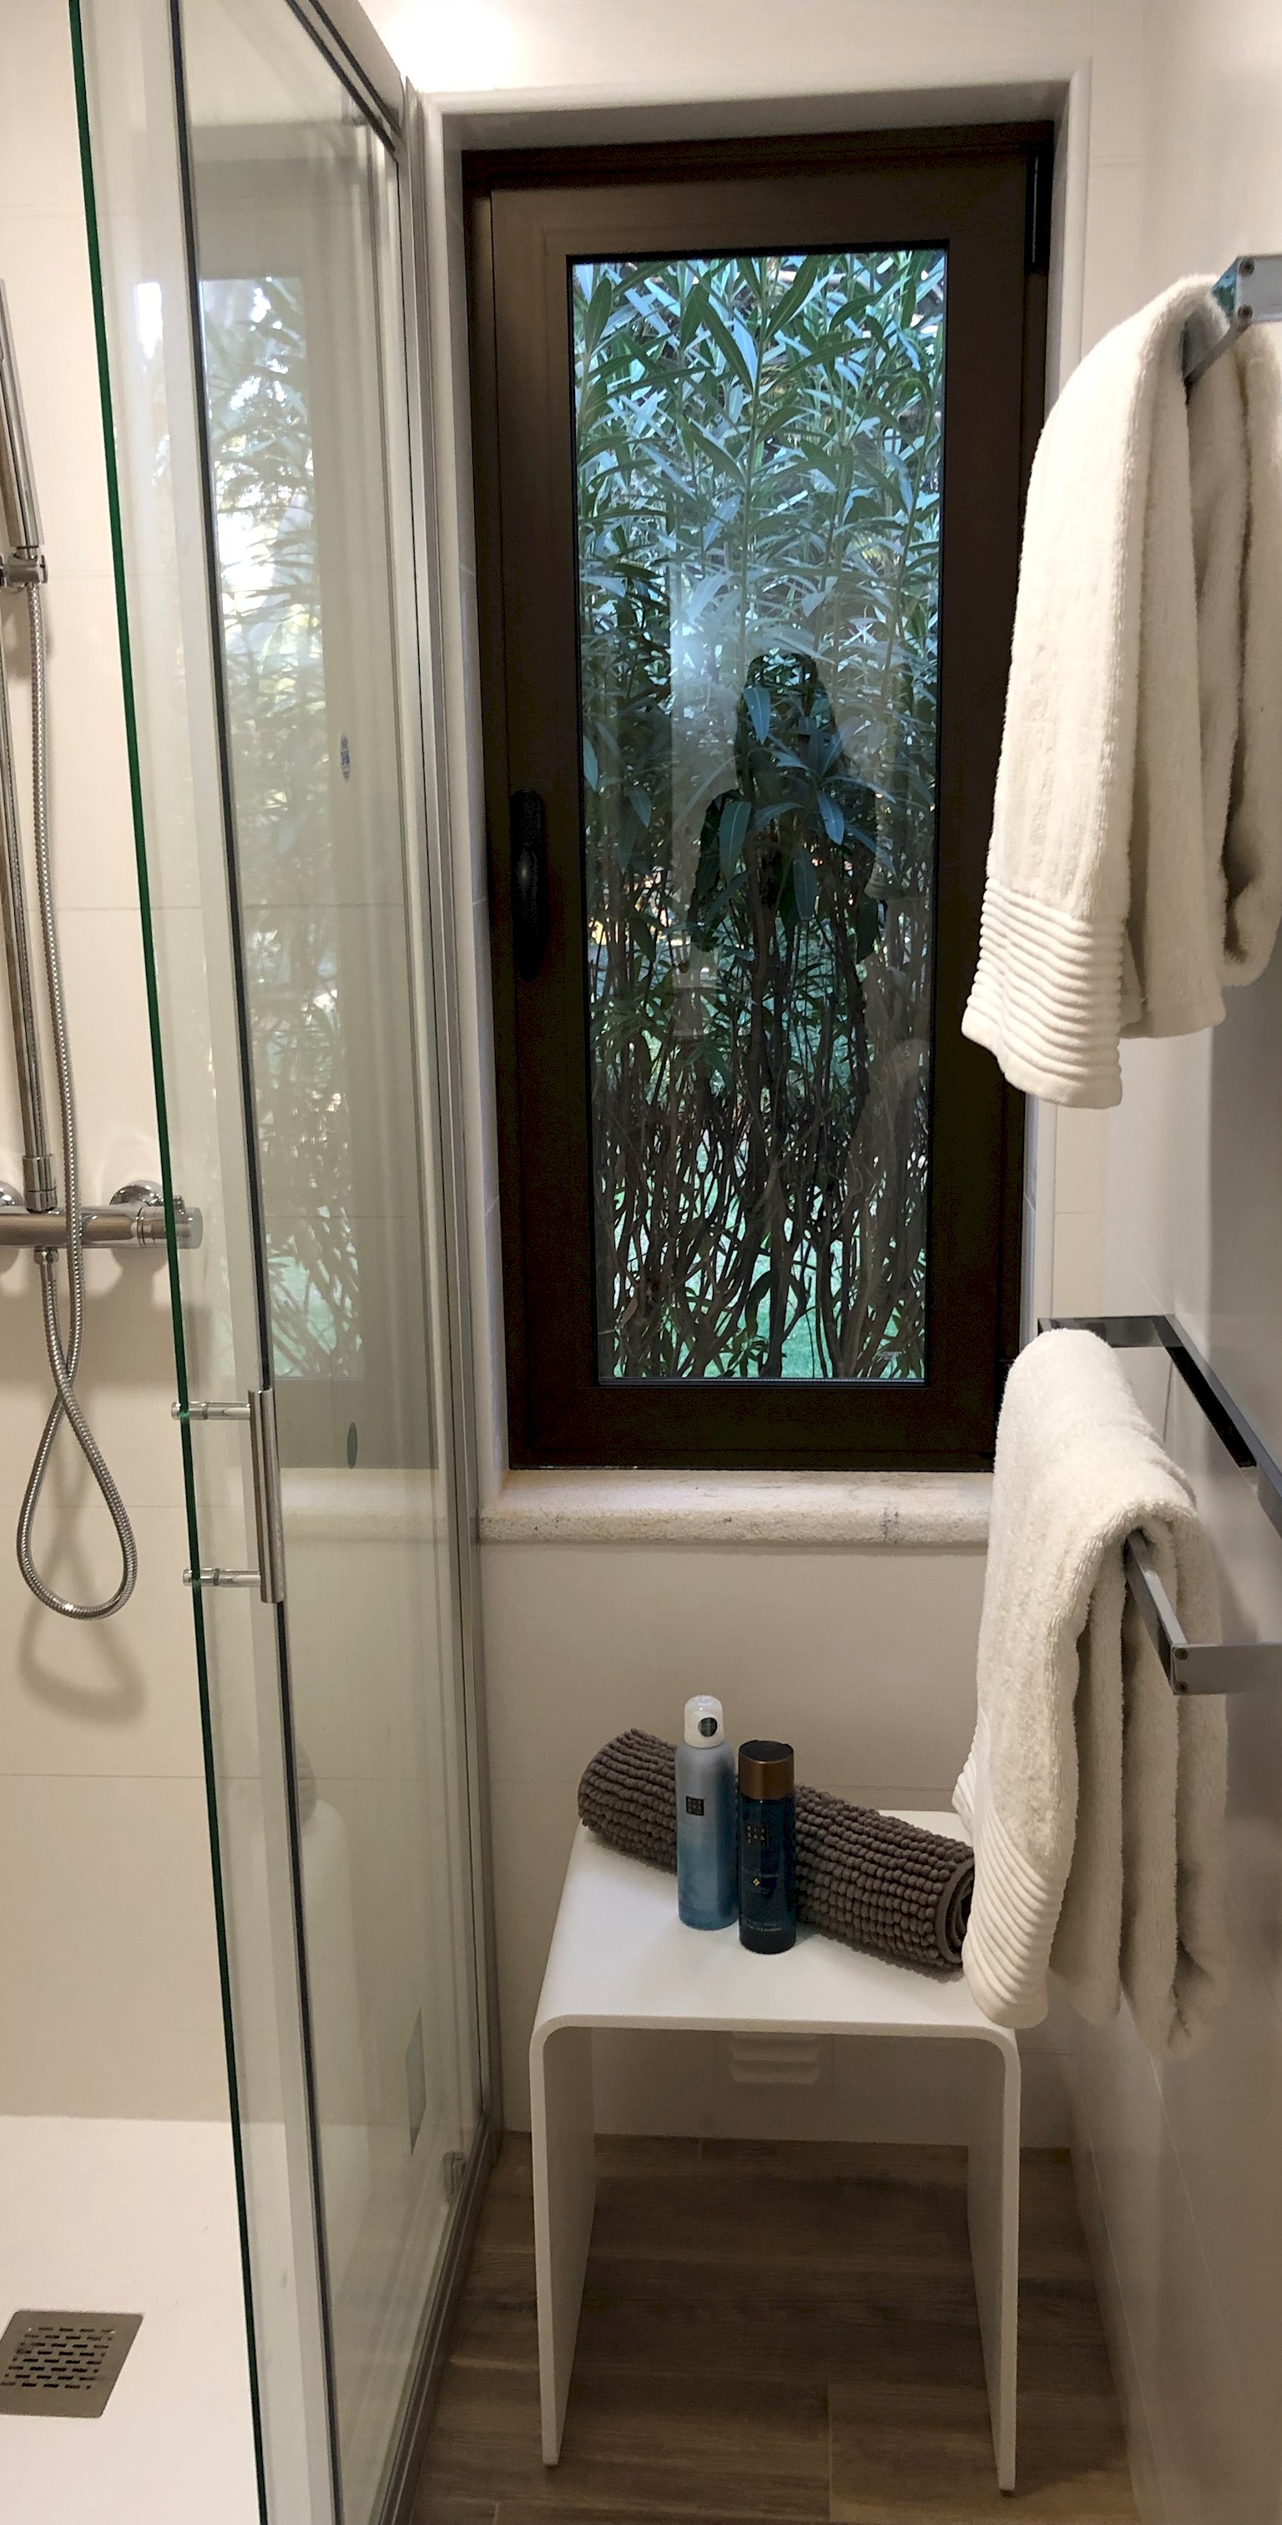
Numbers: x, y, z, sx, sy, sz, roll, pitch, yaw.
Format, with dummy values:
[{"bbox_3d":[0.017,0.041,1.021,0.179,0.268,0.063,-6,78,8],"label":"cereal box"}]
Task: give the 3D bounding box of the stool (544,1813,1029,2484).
[{"bbox_3d":[0.126,0.785,1.866,0.402,0.438,0.350,0,13,5],"label":"stool"}]

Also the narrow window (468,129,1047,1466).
[{"bbox_3d":[0.116,-0.403,2.005,0.530,1.266,0.070,0,13,5],"label":"narrow window"}]

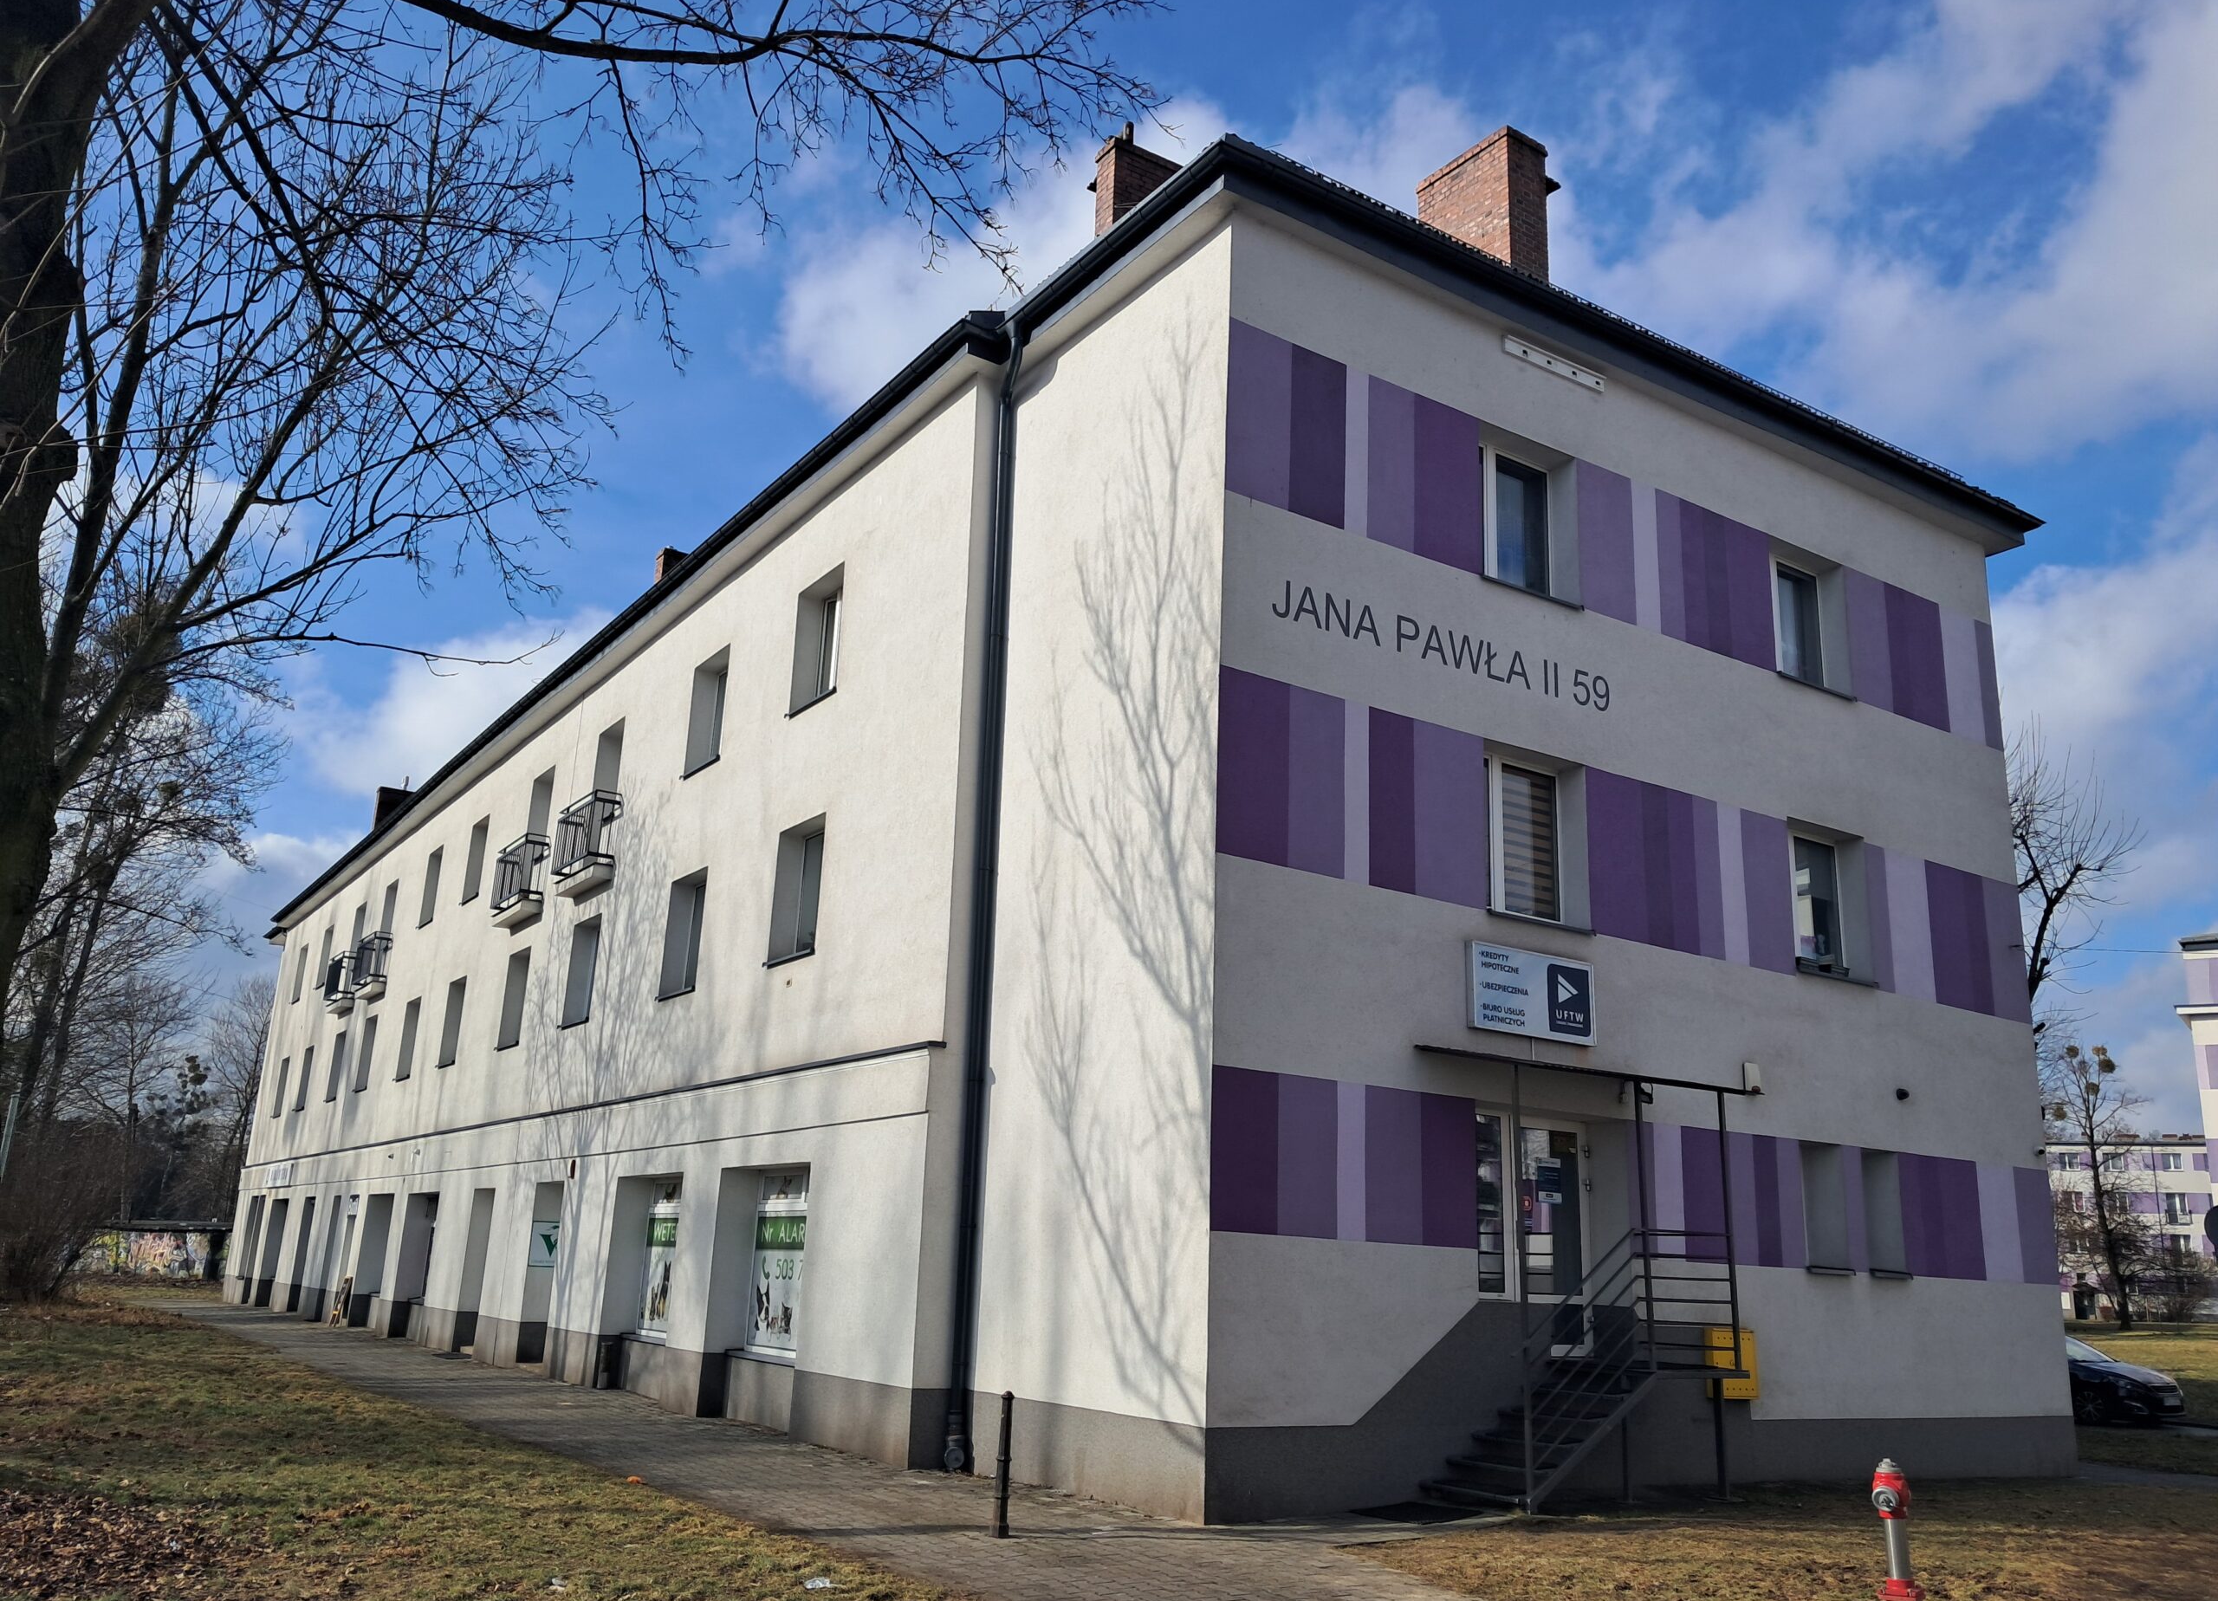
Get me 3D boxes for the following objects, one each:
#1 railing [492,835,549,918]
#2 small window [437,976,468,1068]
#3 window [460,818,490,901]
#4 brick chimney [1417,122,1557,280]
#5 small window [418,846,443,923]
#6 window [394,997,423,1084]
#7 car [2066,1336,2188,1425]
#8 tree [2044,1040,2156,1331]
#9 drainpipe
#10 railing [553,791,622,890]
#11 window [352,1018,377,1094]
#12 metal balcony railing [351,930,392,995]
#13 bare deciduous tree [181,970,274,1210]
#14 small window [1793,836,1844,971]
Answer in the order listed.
[{"bbox_3d":[-9.584,1.245,28.080,0.420,1.080,1.780,12,-18,-31],"label":"railing"},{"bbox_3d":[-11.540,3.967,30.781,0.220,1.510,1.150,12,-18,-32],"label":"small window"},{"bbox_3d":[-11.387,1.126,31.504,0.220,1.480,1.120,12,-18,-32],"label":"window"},{"bbox_3d":[4.379,-6.432,20.289,0.660,2.120,1.480,12,-18,-31],"label":"brick chimney"},{"bbox_3d":[-13.530,1.765,34.816,0.220,1.500,1.180,12,-18,-31],"label":"small window"},{"bbox_3d":[-13.430,4.651,33.523,0.220,1.530,1.150,12,-18,-32],"label":"window"},{"bbox_3d":[15.206,9.363,28.381,1.800,1.470,4.300,12,-18,-32],"label":"car"},{"bbox_3d":[49.142,19.080,86.000,5.400,13.900,5.400,-6,-17,29],"label":"tree"},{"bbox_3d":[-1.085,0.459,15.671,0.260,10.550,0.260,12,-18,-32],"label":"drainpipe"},{"bbox_3d":[-7.597,0.553,25.134,0.420,1.080,1.780,12,-18,-31],"label":"railing"},{"bbox_3d":[-15.950,5.491,37.420,0.220,1.500,1.200,12,-18,-31],"label":"window"},{"bbox_3d":[-15.760,3.471,37.008,0.380,1.030,1.680,12,-18,-32],"label":"metal balcony railing"},{"bbox_3d":[-36.540,13.823,74.000,6.000,12.800,6.000,10,-17,-25],"label":"bare deciduous tree"},{"bbox_3d":[7.151,1.093,17.732,1.200,1.480,0.150,12,-18,-32],"label":"small window"}]

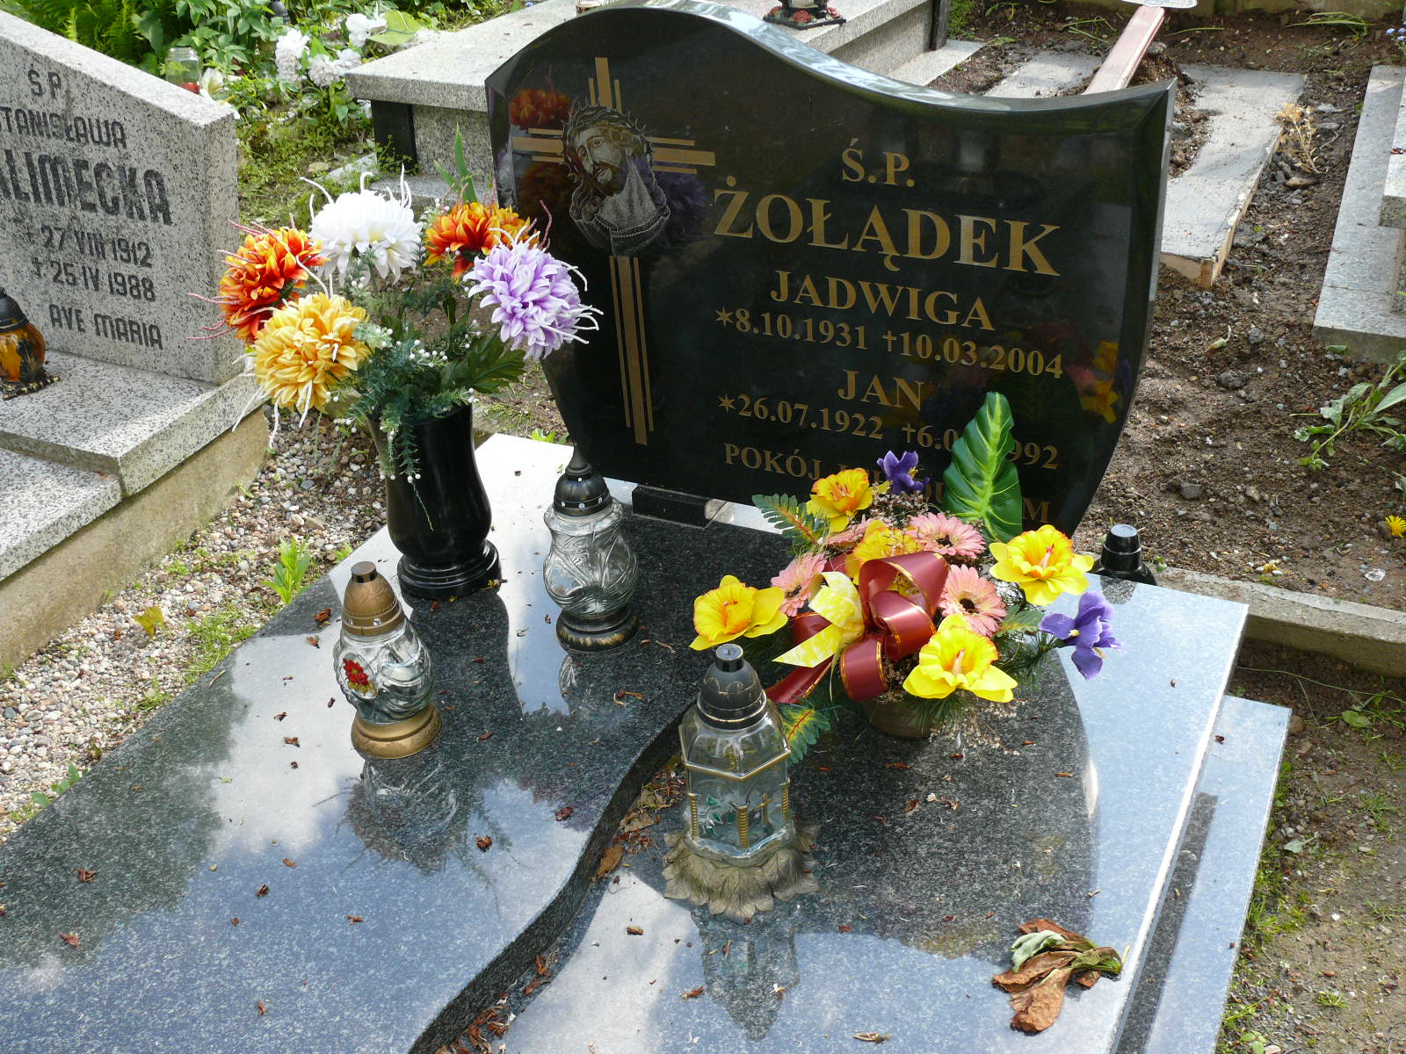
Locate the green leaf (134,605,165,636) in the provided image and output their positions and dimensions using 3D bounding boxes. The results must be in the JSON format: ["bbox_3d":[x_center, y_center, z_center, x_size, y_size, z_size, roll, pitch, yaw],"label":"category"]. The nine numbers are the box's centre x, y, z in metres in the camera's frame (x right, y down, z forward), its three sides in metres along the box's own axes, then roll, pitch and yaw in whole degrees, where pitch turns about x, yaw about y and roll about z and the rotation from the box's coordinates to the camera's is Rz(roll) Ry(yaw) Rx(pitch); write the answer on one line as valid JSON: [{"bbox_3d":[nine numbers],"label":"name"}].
[{"bbox_3d":[-0.923,0.157,2.370,0.055,0.035,0.050,-3,31,-1],"label":"green leaf"}]

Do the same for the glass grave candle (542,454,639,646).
[{"bbox_3d":[-0.149,0.015,1.832,0.121,0.270,0.121,-3,32,2],"label":"glass grave candle"}]

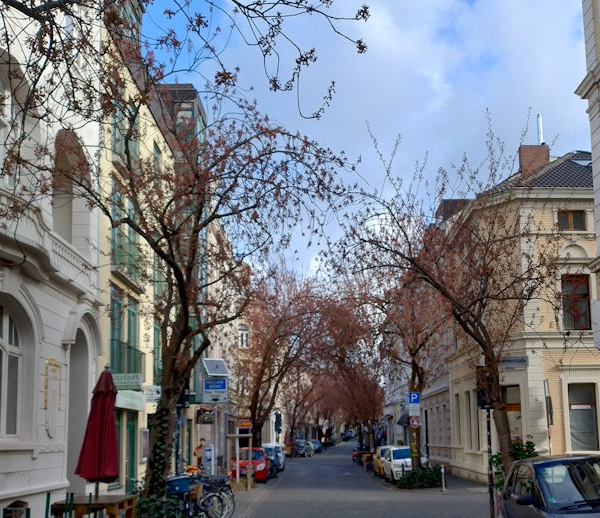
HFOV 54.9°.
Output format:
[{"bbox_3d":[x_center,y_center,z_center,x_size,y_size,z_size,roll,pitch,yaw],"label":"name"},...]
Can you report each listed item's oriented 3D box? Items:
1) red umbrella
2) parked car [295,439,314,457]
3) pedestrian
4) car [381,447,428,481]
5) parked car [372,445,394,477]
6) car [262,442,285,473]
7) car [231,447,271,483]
[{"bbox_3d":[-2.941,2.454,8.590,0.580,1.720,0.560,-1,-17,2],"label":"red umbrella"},{"bbox_3d":[0.522,18.254,55.728,1.780,1.540,4.200,-2,-17,3],"label":"parked car"},{"bbox_3d":[-4.079,8.356,23.664,0.520,1.780,0.380,8,-19,-25],"label":"pedestrian"},{"bbox_3d":[4.923,9.711,27.422,1.660,1.500,3.700,-1,-17,2],"label":"car"},{"bbox_3d":[5.092,11.028,31.727,1.760,1.530,4.200,-1,-17,2],"label":"parked car"},{"bbox_3d":[-1.768,12.594,36.831,1.770,1.560,4.100,-1,-17,2],"label":"car"},{"bbox_3d":[-2.277,10.065,28.322,1.660,1.500,3.650,-1,-17,2],"label":"car"}]

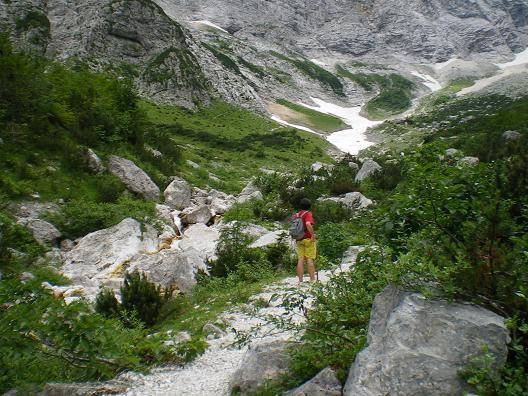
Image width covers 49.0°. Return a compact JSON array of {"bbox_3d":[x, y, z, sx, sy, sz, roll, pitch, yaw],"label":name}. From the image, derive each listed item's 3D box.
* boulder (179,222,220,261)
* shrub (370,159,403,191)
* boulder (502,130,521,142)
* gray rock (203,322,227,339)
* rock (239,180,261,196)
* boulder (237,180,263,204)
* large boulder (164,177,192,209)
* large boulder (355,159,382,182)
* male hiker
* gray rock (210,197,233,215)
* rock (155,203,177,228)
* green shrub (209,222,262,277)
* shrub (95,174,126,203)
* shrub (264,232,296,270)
[{"bbox_3d":[-1.647,1.136,14.800,1.040,0.981,1.072,0,-3,0],"label":"boulder"},{"bbox_3d":[5.495,-1.054,26.000,1.392,1.378,1.364,0,-3,0],"label":"shrub"},{"bbox_3d":[15.373,-3.820,36.000,1.084,0.716,1.006,0,-3,0],"label":"boulder"},{"bbox_3d":[-0.598,1.600,7.000,0.290,0.193,0.250,0,3,-5],"label":"gray rock"},{"bbox_3d":[-0.675,-0.443,27.000,0.994,0.716,0.922,0,-3,0],"label":"rock"},{"bbox_3d":[-0.550,-0.209,22.000,0.987,0.911,0.950,0,3,-1],"label":"boulder"},{"bbox_3d":[-3.098,-0.163,21.000,1.014,1.232,1.000,-1,3,-8],"label":"large boulder"},{"bbox_3d":[5.229,-1.376,29.000,1.401,1.201,1.300,1,3,10],"label":"large boulder"},{"bbox_3d":[0.839,0.880,12.000,0.520,1.750,0.450,2,4,34],"label":"male hiker"},{"bbox_3d":[-1.467,0.259,20.000,0.759,0.621,0.700,0,3,-4],"label":"gray rock"},{"bbox_3d":[-2.974,0.528,17.500,0.644,0.754,0.664,0,-3,0],"label":"rock"},{"bbox_3d":[-0.634,1.146,12.900,1.202,1.202,1.150,0,3,-3],"label":"green shrub"},{"bbox_3d":[-5.429,-0.336,20.500,1.098,0.951,1.075,0,-3,0],"label":"shrub"},{"bbox_3d":[0.390,1.265,13.700,0.756,0.898,0.800,0,3,2],"label":"shrub"}]

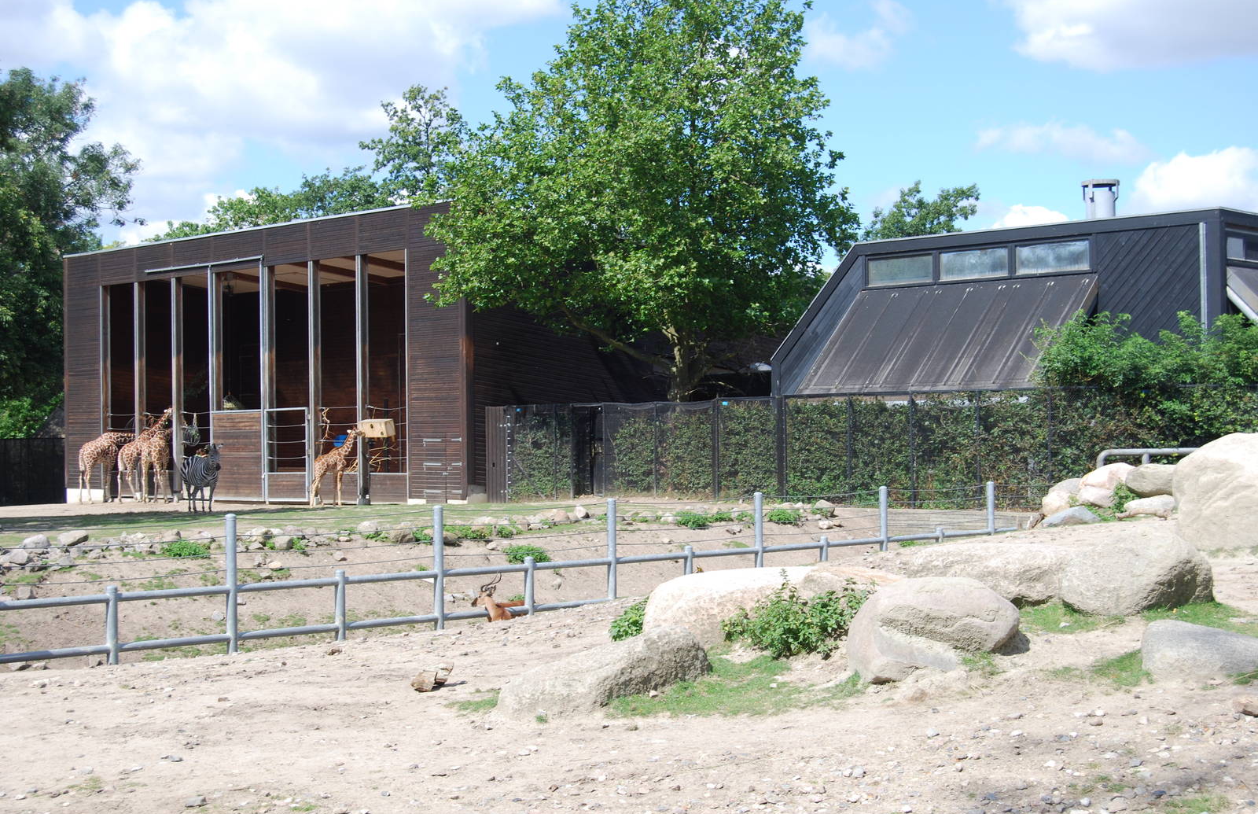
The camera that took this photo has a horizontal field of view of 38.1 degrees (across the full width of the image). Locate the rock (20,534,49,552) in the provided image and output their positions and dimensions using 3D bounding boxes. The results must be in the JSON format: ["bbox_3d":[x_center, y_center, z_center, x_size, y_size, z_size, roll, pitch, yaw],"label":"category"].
[{"bbox_3d":[-11.363,2.603,34.800,0.550,0.330,0.440,-1,-1,0],"label":"rock"}]

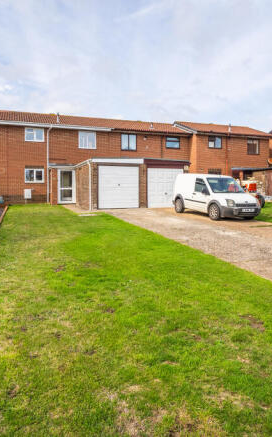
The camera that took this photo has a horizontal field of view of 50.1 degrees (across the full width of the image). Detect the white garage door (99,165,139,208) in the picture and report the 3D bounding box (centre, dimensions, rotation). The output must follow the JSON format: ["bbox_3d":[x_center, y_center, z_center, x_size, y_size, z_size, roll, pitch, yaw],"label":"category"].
[{"bbox_3d":[-0.858,-1.585,14.965,2.170,2.120,0.100,-1,4,-19],"label":"white garage door"}]

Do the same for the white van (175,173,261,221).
[{"bbox_3d":[3.300,-0.977,12.460,1.800,1.820,4.280,-1,4,-20],"label":"white van"}]

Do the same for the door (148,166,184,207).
[{"bbox_3d":[1.627,-1.624,15.844,2.150,2.080,0.100,-1,4,-19],"label":"door"}]

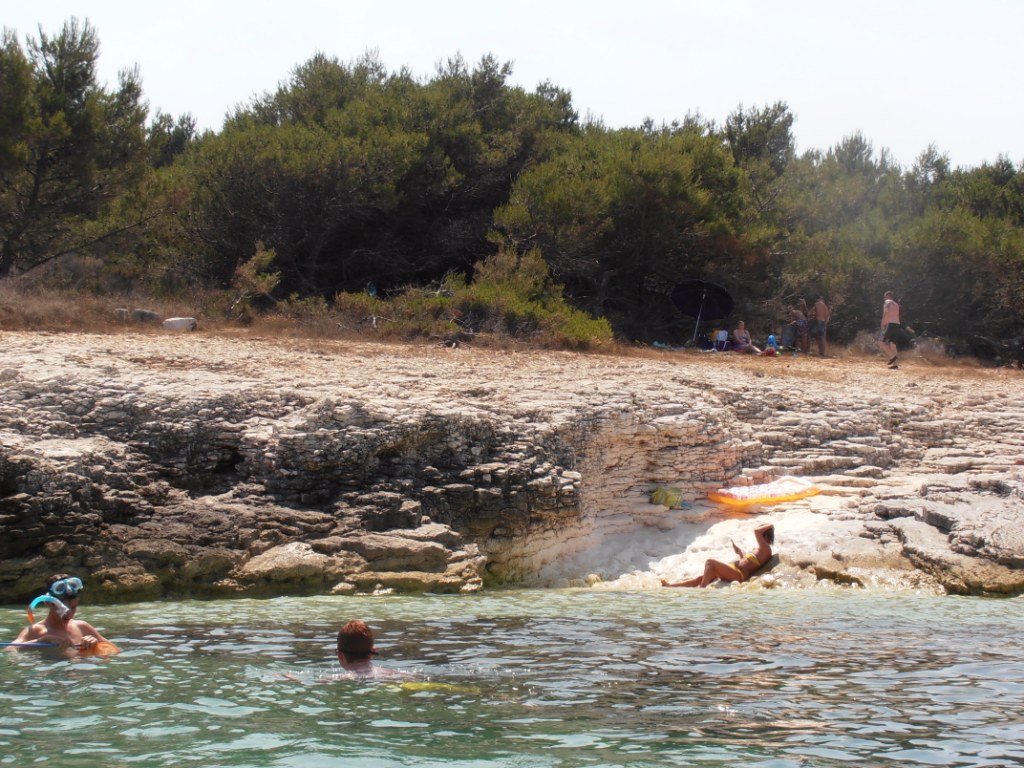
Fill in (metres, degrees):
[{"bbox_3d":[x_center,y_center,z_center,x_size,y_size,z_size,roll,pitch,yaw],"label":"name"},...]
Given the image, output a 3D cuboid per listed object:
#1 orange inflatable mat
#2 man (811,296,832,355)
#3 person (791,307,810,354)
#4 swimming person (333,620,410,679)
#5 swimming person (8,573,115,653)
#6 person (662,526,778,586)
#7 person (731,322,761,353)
[{"bbox_3d":[3.340,1.415,27.000,0.620,0.180,1.700,16,16,34],"label":"orange inflatable mat"},{"bbox_3d":[9.022,-1.676,59.500,0.550,1.750,0.380,1,-4,-14],"label":"man"},{"bbox_3d":[8.451,-1.558,60.000,0.600,1.400,0.500,-2,-4,21],"label":"person"},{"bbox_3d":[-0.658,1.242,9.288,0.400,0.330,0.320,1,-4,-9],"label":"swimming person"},{"bbox_3d":[-2.367,1.223,10.683,0.500,0.470,0.350,2,-4,-24],"label":"swimming person"},{"bbox_3d":[2.366,1.986,23.500,1.270,0.720,0.500,1,-4,-9],"label":"person"},{"bbox_3d":[6.750,-1.330,59.000,0.550,0.980,0.800,3,-5,-40],"label":"person"}]

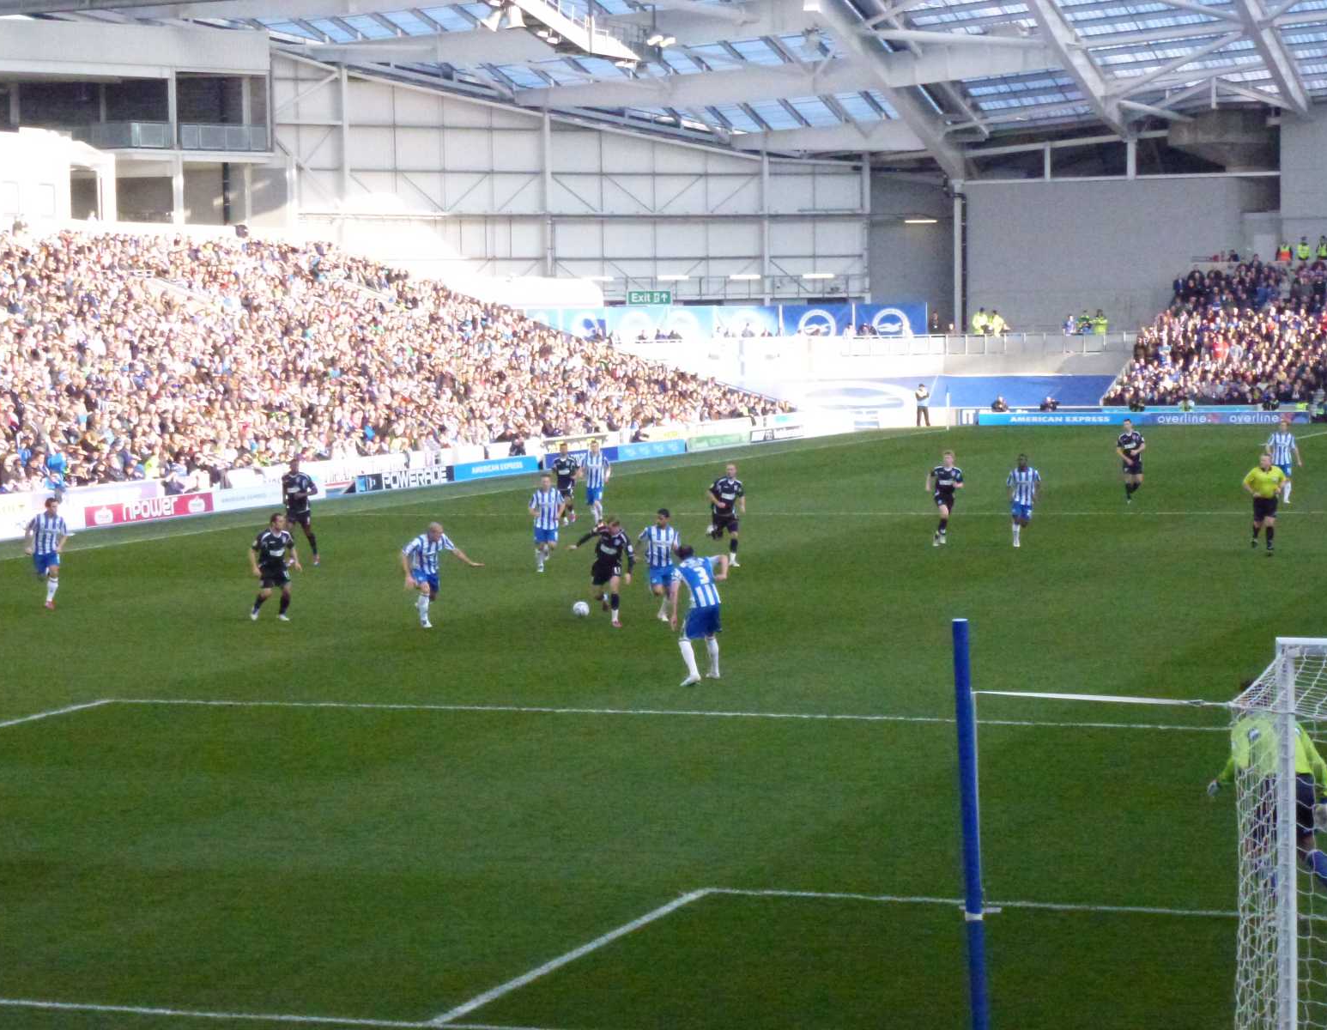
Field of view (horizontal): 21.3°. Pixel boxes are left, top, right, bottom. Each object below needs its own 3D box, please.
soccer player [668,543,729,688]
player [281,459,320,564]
[{"bbox_3d":[0.428,1.208,42.082,0.700,1.662,0.680,-2,4,-30],"label":"soccer player"},{"bbox_3d":[-6.568,-0.065,63.954,0.650,1.907,0.650,1,4,30],"label":"player"}]

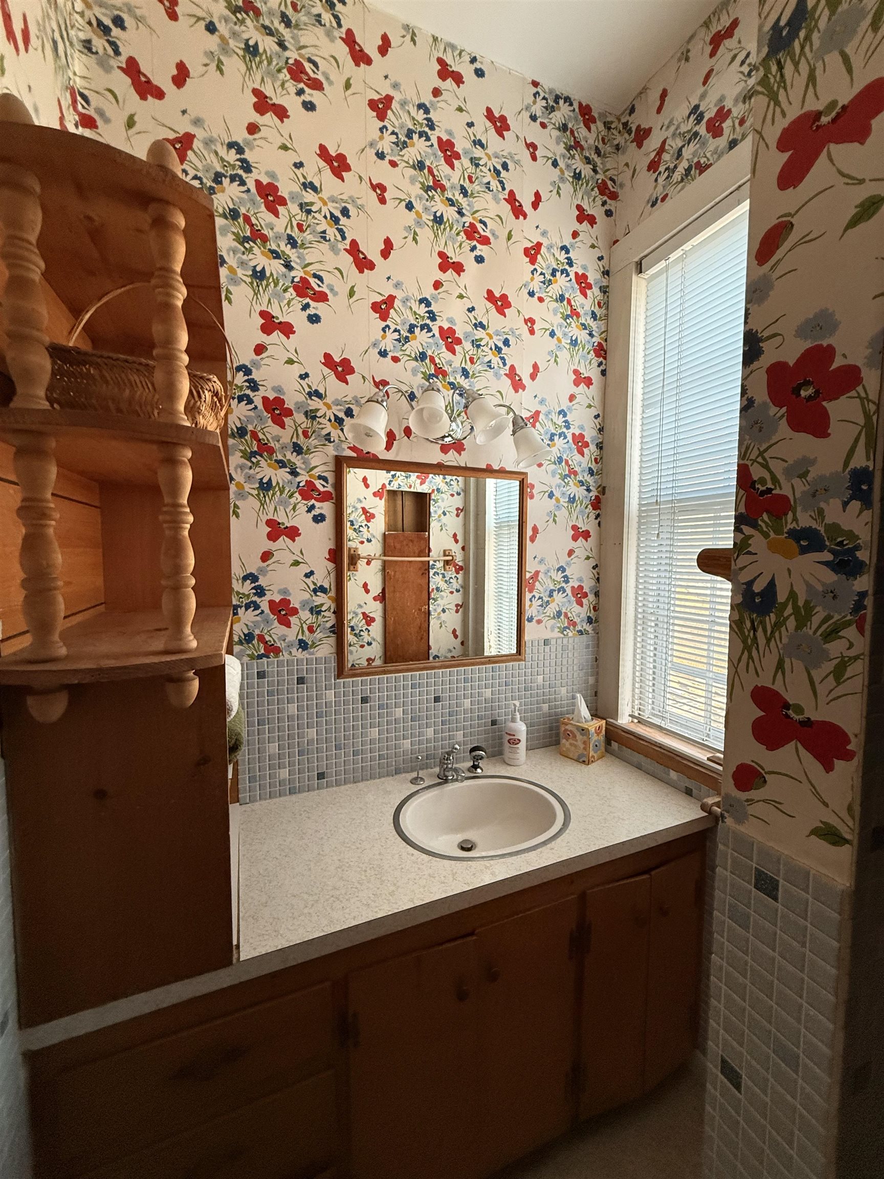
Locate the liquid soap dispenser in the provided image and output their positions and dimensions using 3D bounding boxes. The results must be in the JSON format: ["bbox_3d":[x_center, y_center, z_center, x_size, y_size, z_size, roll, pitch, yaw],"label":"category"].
[{"bbox_3d":[0.250,0.483,1.623,0.074,0.209,0.073,0,4,2],"label":"liquid soap dispenser"}]

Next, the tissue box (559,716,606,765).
[{"bbox_3d":[0.495,0.523,1.674,0.108,0.126,0.112,-3,5,-42],"label":"tissue box"}]

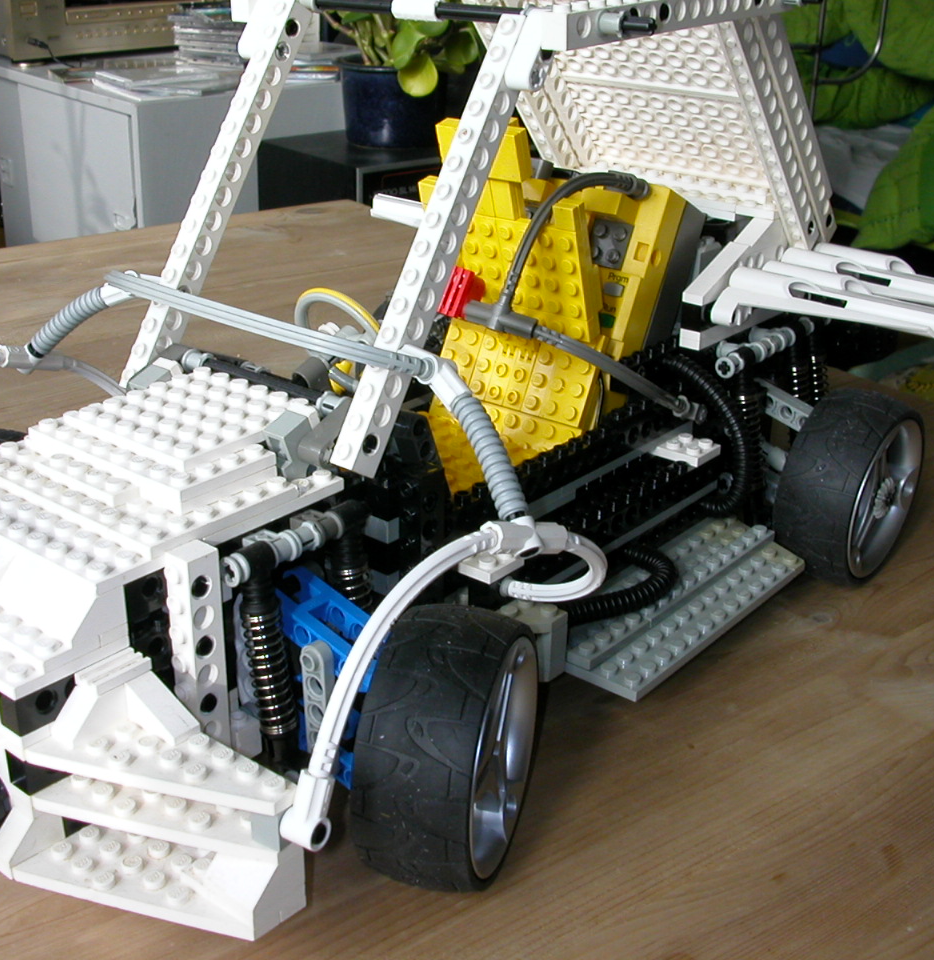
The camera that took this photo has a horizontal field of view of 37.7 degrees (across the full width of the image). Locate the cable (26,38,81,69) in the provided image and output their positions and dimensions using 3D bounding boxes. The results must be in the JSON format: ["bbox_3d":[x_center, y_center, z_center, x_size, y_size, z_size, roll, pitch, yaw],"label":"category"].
[{"bbox_3d":[-0.656,-0.676,2.170,0.065,0.046,0.065,-19,31,-35],"label":"cable"}]

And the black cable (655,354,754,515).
[{"bbox_3d":[0.087,-0.020,0.487,0.026,0.060,0.038,19,30,36],"label":"black cable"}]

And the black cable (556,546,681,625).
[{"bbox_3d":[0.045,0.034,0.432,0.029,0.010,0.060,19,30,36],"label":"black cable"}]

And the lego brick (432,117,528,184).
[{"bbox_3d":[0.006,-0.106,0.438,0.032,0.016,0.007,19,46,36],"label":"lego brick"}]

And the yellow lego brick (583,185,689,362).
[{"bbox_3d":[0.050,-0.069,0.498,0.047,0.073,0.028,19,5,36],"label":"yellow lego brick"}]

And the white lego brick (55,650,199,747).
[{"bbox_3d":[-0.076,0.051,0.305,0.024,0.013,0.024,19,31,36],"label":"white lego brick"}]

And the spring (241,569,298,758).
[{"bbox_3d":[-0.050,0.047,0.348,0.011,0.054,0.011,9,22,39],"label":"spring"}]

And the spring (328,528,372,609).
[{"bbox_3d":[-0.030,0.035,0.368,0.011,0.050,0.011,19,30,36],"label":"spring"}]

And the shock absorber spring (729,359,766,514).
[{"bbox_3d":[0.105,-0.016,0.506,0.011,0.061,0.011,11,32,40],"label":"shock absorber spring"}]

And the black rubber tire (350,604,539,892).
[{"bbox_3d":[-0.004,0.067,0.345,0.029,0.070,0.070,8,25,16],"label":"black rubber tire"}]

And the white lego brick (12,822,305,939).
[{"bbox_3d":[-0.069,0.085,0.303,0.057,0.016,0.038,19,31,36],"label":"white lego brick"}]

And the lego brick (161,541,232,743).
[{"bbox_3d":[-0.066,0.046,0.339,0.008,0.064,0.011,19,30,36],"label":"lego brick"}]

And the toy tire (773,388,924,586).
[{"bbox_3d":[0.138,0.002,0.488,0.034,0.069,0.069,19,30,35],"label":"toy tire"}]

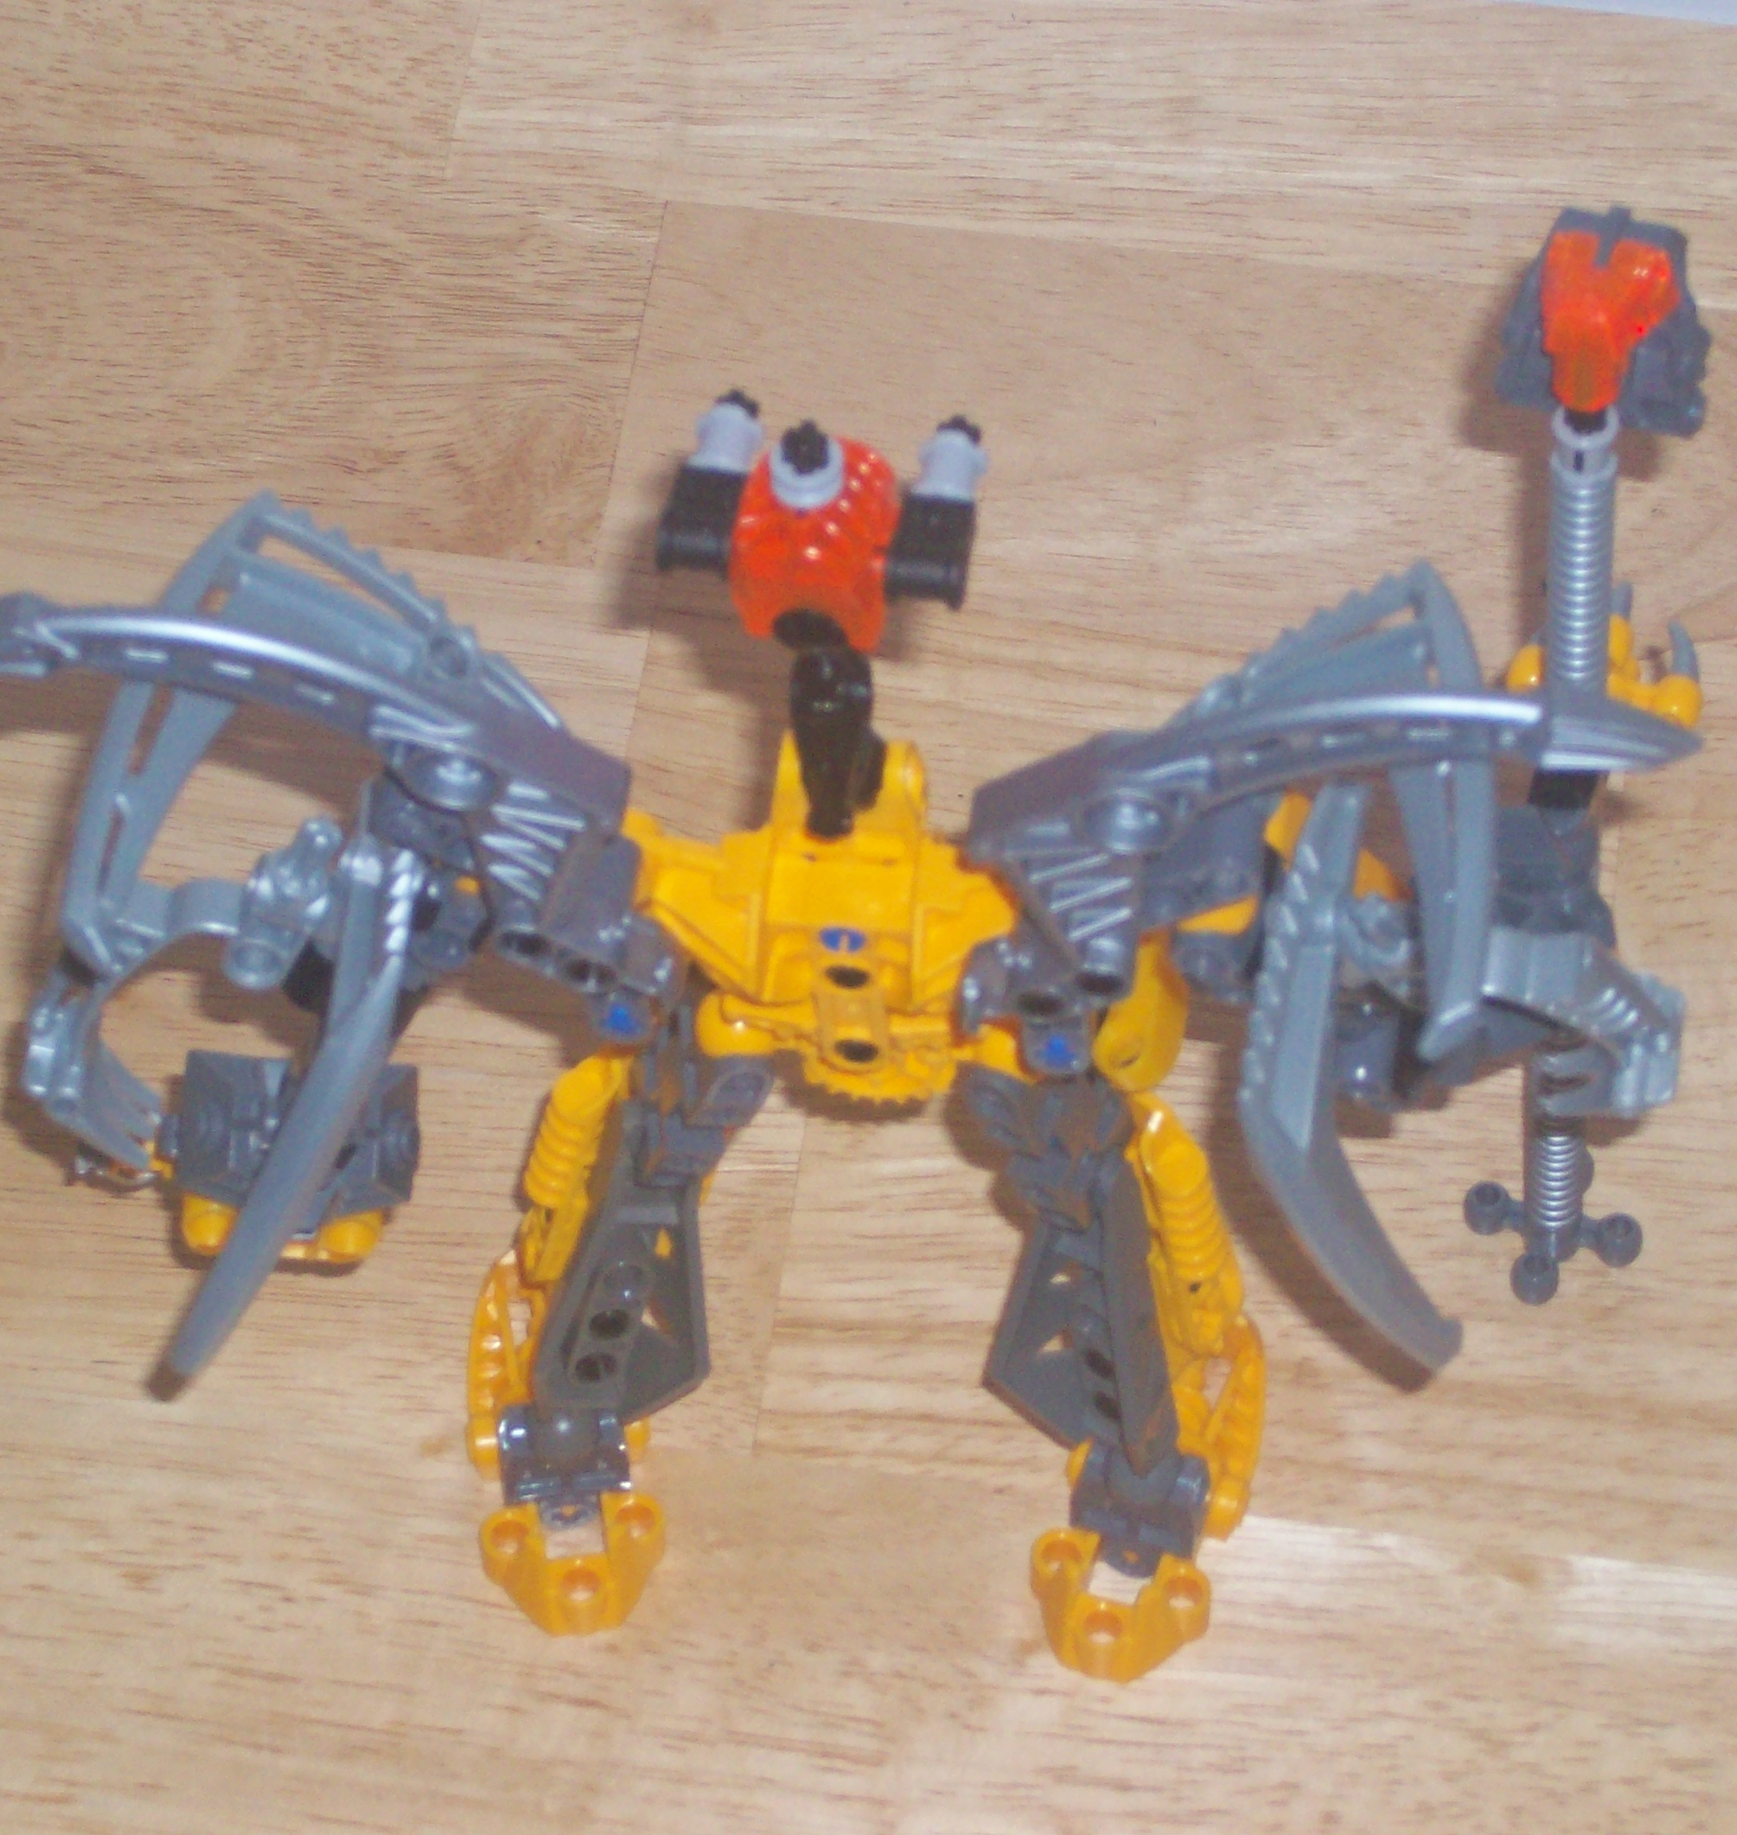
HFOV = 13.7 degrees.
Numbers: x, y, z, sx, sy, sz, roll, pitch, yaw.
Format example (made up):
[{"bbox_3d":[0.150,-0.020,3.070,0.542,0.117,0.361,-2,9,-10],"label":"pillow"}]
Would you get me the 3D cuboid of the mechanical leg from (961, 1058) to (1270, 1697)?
[{"bbox_3d":[0.030,0.050,0.883,0.034,0.086,0.049,7,57,10],"label":"mechanical leg"}]

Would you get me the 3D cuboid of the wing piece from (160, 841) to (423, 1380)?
[{"bbox_3d":[-0.063,0.021,0.809,0.013,0.020,0.068,20,72,0],"label":"wing piece"}]

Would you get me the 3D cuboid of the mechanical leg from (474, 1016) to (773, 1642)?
[{"bbox_3d":[-0.031,0.043,0.887,0.035,0.086,0.049,-5,56,-9],"label":"mechanical leg"}]

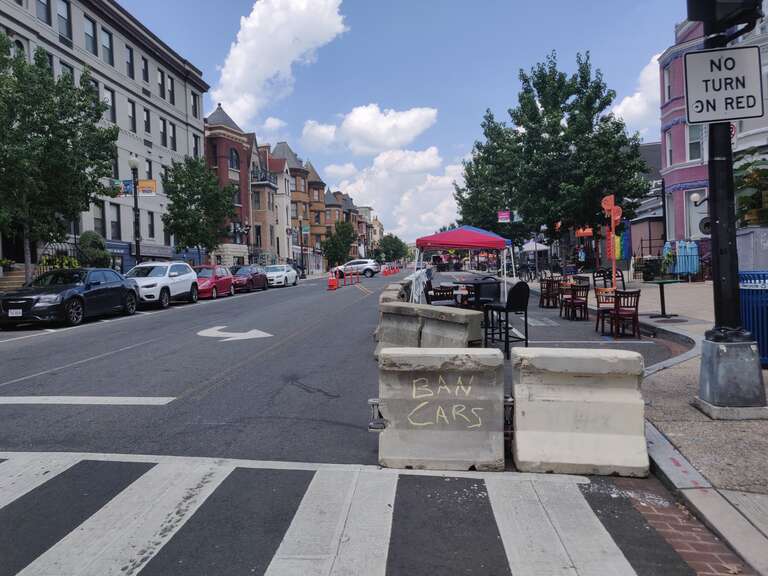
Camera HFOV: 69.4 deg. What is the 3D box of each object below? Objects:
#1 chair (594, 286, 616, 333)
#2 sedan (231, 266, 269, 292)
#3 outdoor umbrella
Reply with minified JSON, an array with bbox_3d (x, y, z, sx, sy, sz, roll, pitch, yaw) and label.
[{"bbox_3d":[4.497,0.481,11.038,0.440,0.900,0.500,-2,2,9],"label":"chair"},{"bbox_3d":[-7.750,-0.530,30.500,1.830,1.460,4.700,-2,2,3],"label":"sedan"},{"bbox_3d":[11.100,-2.150,41.000,2.200,2.500,2.200,-3,1,0],"label":"outdoor umbrella"}]

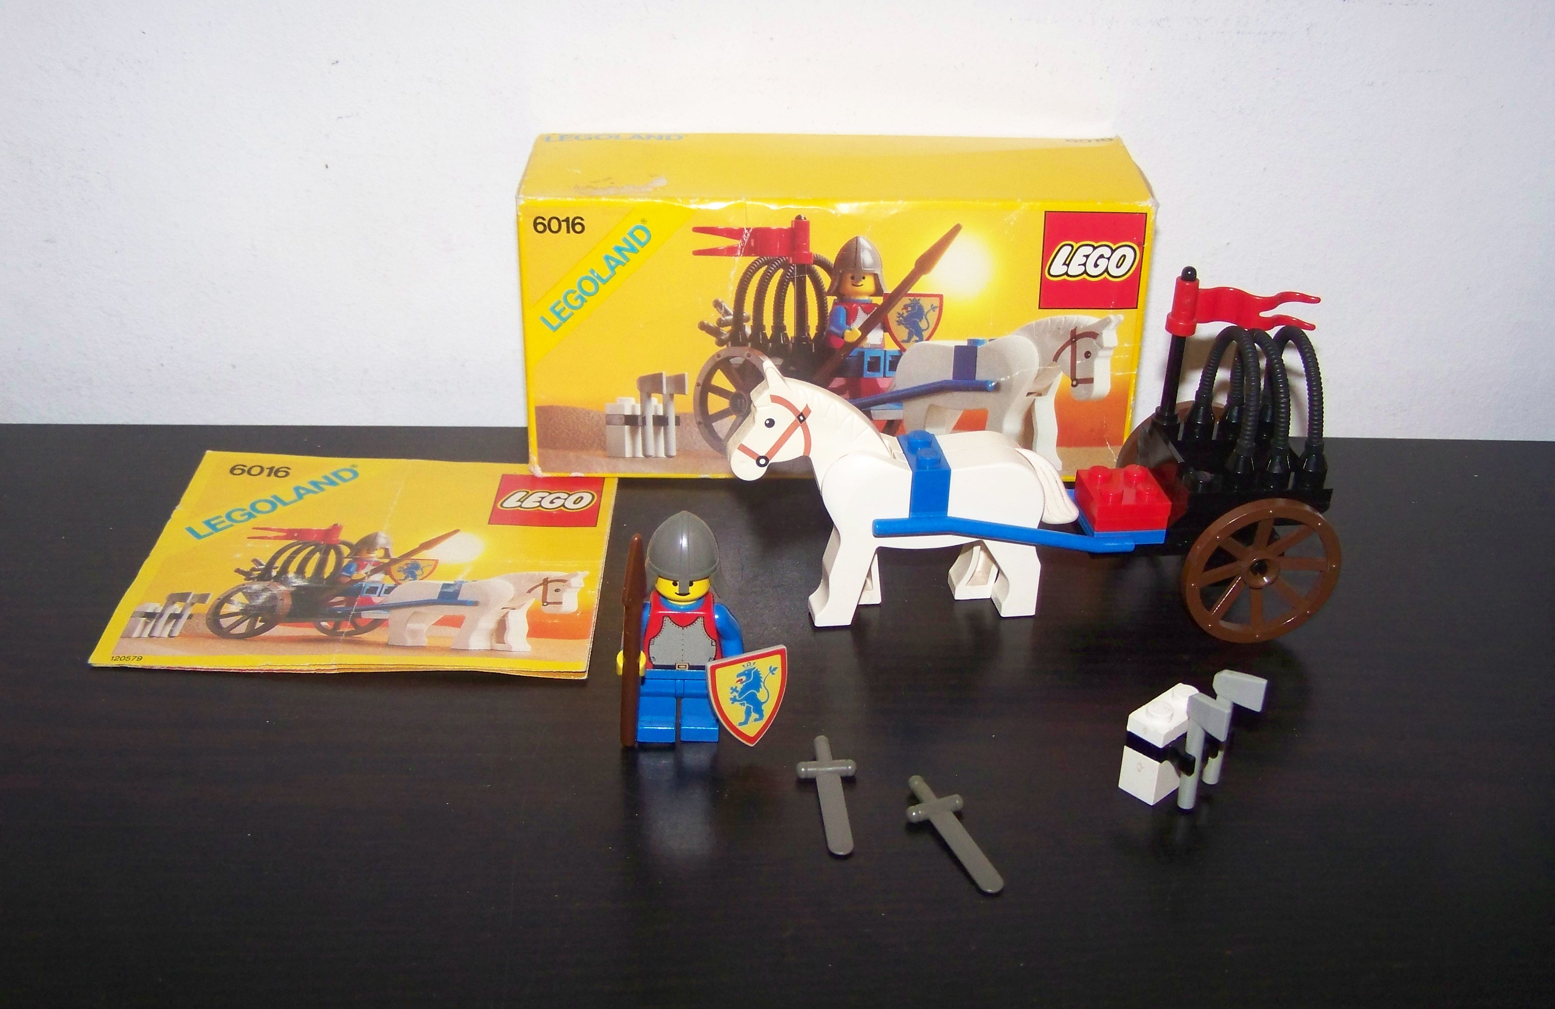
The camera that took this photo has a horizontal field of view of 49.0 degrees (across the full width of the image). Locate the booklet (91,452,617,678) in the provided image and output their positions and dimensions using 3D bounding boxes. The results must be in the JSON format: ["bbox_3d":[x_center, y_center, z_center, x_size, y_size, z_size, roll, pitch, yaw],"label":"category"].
[{"bbox_3d":[-0.088,0.010,0.379,0.099,0.003,0.092,1,28,-1],"label":"booklet"}]

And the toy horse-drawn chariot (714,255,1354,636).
[{"bbox_3d":[0.053,-0.011,0.353,0.127,0.070,0.048,-3,28,-7],"label":"toy horse-drawn chariot"}]

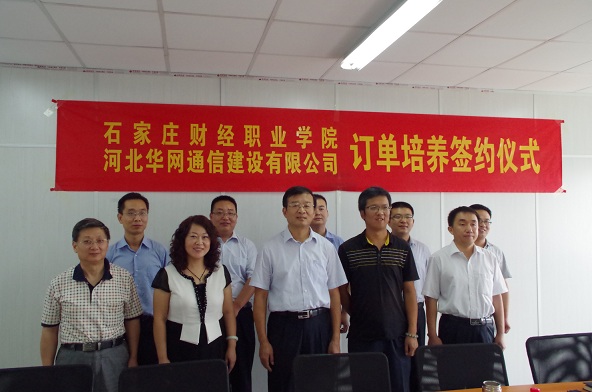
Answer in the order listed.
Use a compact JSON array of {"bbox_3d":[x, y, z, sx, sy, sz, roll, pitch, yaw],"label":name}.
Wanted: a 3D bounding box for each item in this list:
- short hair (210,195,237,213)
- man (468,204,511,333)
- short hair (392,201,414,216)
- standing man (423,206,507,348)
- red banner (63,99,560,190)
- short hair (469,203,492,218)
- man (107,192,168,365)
[{"bbox_3d":[-0.474,0.064,3.268,0.165,0.135,0.190,0,-2,-8],"label":"short hair"},{"bbox_3d":[1.359,0.893,3.622,0.470,1.661,0.270,-1,-2,2],"label":"man"},{"bbox_3d":[0.775,0.109,3.578,0.160,0.130,0.185,-1,-2,3],"label":"short hair"},{"bbox_3d":[1.051,0.887,3.042,0.490,1.638,0.280,-1,-2,4],"label":"standing man"},{"bbox_3d":[0.347,-0.365,4.028,4.298,0.648,0.030,0,-2,-12],"label":"red banner"},{"bbox_3d":[1.376,0.128,3.668,0.160,0.130,0.185,-1,-2,4],"label":"short hair"},{"bbox_3d":[-0.965,0.850,2.970,0.480,1.738,0.280,0,-2,-13],"label":"man"}]

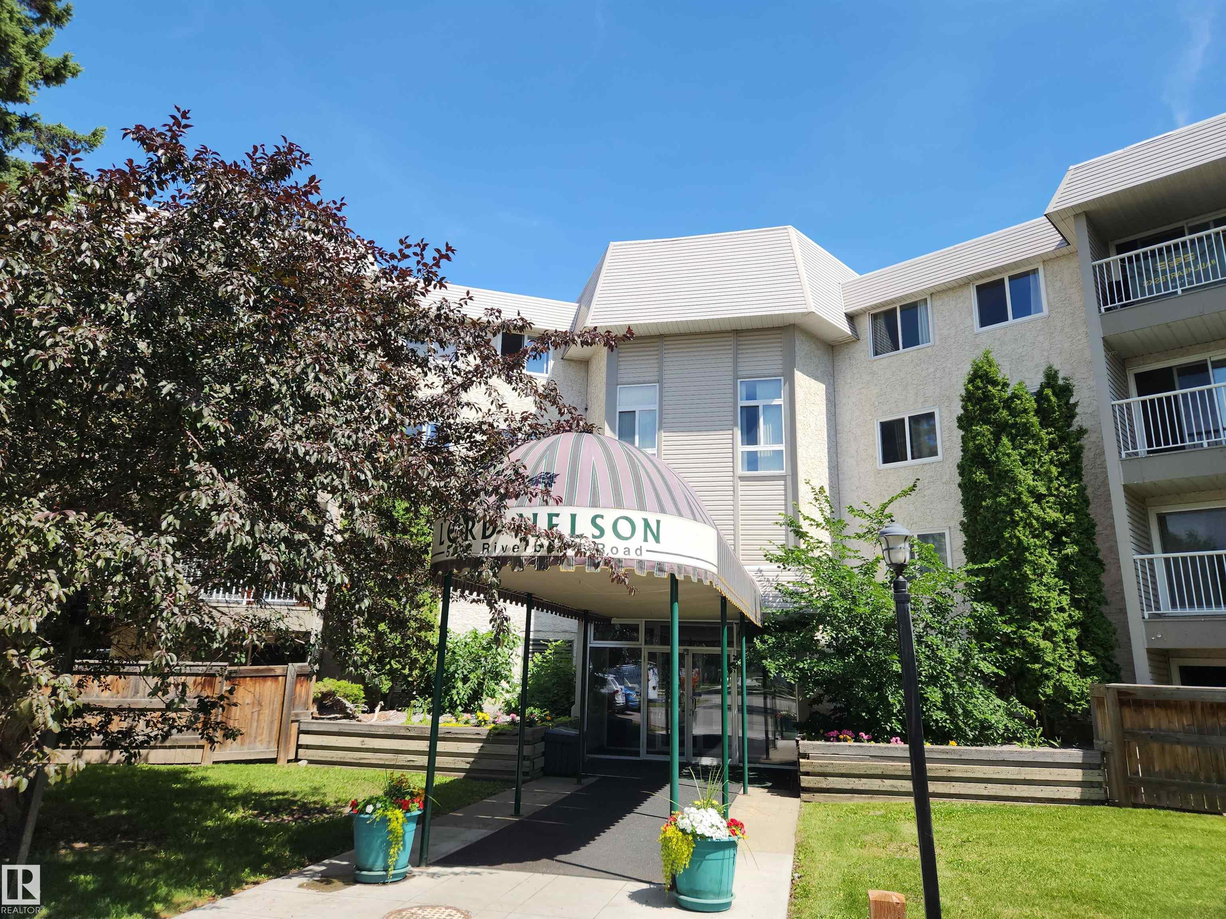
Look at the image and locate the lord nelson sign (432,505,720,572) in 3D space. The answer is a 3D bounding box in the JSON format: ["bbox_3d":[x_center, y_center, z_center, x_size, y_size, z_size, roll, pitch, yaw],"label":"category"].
[{"bbox_3d":[-0.528,0.798,8.008,2.950,0.460,1.050,-2,-15,13],"label":"lord nelson sign"}]

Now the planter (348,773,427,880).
[{"bbox_3d":[-1.983,3.230,7.217,0.620,0.860,0.600,-2,-15,13],"label":"planter"}]

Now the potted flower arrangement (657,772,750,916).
[{"bbox_3d":[0.749,3.083,6.656,0.680,1.000,0.640,-2,-15,13],"label":"potted flower arrangement"}]

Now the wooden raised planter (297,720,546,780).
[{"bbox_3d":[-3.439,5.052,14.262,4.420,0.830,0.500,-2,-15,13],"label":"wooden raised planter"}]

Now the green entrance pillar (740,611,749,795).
[{"bbox_3d":[2.069,3.817,12.871,0.070,2.759,0.070,-2,-15,13],"label":"green entrance pillar"}]

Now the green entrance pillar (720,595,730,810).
[{"bbox_3d":[1.386,3.061,10.073,0.070,2.785,0.070,-2,-15,13],"label":"green entrance pillar"}]

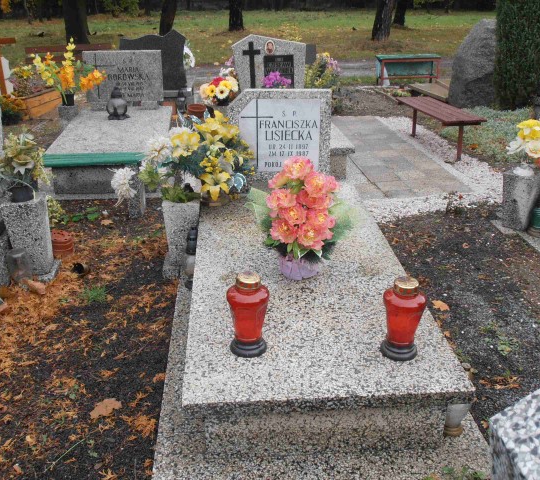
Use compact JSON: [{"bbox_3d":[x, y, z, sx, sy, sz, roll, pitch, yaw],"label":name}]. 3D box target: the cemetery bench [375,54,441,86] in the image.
[{"bbox_3d":[1.841,-2.252,9.050,0.800,0.360,0.320,-1,24,-3],"label":"cemetery bench"}]

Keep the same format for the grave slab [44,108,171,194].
[{"bbox_3d":[-1.204,-0.762,5.514,0.827,0.300,1.730,-3,22,-5],"label":"grave slab"}]

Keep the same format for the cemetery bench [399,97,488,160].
[{"bbox_3d":[1.452,-0.986,5.993,0.340,0.321,1.200,-5,22,-9],"label":"cemetery bench"}]

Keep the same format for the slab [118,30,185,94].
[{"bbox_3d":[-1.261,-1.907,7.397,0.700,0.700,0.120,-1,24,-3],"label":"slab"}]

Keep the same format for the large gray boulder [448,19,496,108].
[{"bbox_3d":[2.319,-1.876,7.287,0.800,0.950,0.620,-2,22,-3],"label":"large gray boulder"}]

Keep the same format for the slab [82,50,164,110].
[{"bbox_3d":[-1.242,-1.359,5.824,0.653,0.500,0.090,-3,22,-5],"label":"slab"}]

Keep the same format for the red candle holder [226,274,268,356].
[{"bbox_3d":[-0.069,0.234,2.210,0.131,0.275,0.131,-1,24,-3],"label":"red candle holder"}]

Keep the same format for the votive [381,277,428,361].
[{"bbox_3d":[0.418,0.241,2.140,0.135,0.251,0.135,-2,22,-3],"label":"votive"}]

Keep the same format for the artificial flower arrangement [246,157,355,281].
[{"bbox_3d":[0.113,-0.083,2.702,0.380,0.455,0.300,-1,24,-3],"label":"artificial flower arrangement"}]

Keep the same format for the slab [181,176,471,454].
[{"bbox_3d":[0.115,0.179,2.938,0.850,0.234,2.006,-2,23,-3],"label":"slab"}]

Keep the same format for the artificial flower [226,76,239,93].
[{"bbox_3d":[-0.321,-1.330,5.850,0.115,0.130,0.070,-17,26,-34],"label":"artificial flower"}]

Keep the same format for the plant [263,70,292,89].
[{"bbox_3d":[0.064,-1.289,5.738,0.240,0.255,0.210,-1,24,-3],"label":"plant"}]

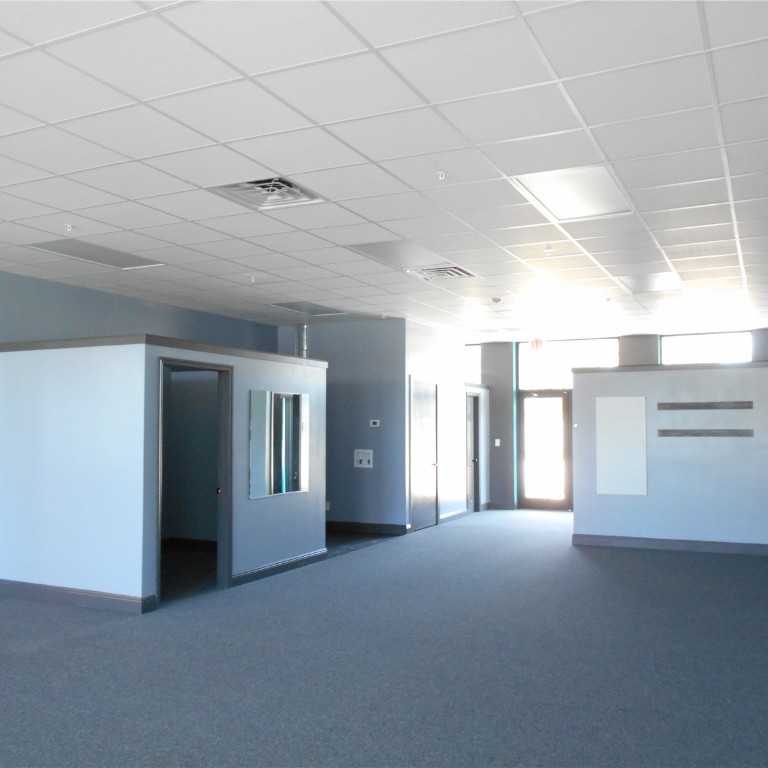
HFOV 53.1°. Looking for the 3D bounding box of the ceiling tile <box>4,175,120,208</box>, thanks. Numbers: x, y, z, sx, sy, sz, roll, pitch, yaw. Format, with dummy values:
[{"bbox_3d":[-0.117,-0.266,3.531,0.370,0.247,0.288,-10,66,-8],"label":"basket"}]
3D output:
[{"bbox_3d":[-2.136,-1.269,5.126,0.605,0.020,0.605,-1,-3,26],"label":"ceiling tile"}]

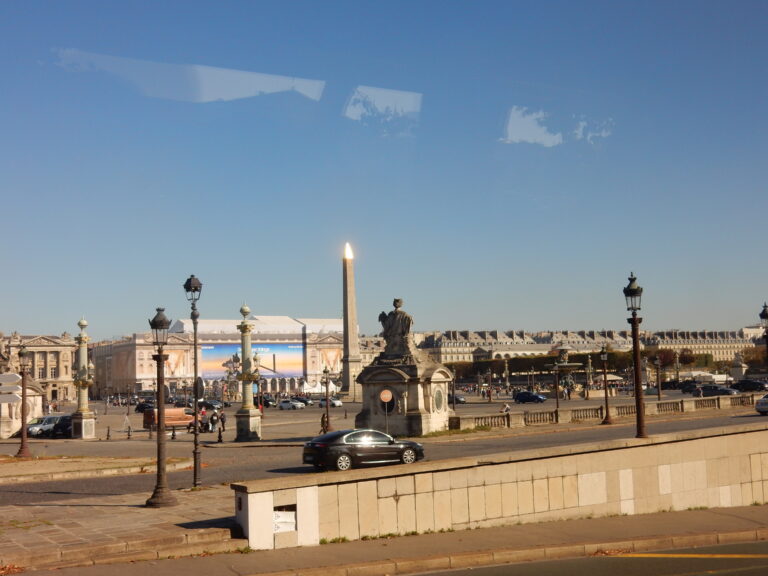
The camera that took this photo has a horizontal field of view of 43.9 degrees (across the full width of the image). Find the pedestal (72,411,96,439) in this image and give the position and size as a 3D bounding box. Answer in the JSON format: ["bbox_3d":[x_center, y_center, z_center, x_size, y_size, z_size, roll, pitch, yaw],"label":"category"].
[{"bbox_3d":[-22.687,10.362,72.161,1.350,2.023,1.350,-6,-7,35],"label":"pedestal"}]

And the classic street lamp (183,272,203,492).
[{"bbox_3d":[-6.335,3.103,32.065,0.630,7.097,0.630,-2,-6,0],"label":"classic street lamp"}]

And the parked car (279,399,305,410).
[{"bbox_3d":[-12.971,16.538,135.074,1.770,1.500,4.100,4,-8,-45],"label":"parked car"}]

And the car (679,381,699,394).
[{"bbox_3d":[40.219,12.724,122.000,4.400,1.580,1.820,-1,-6,-6],"label":"car"}]

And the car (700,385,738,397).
[{"bbox_3d":[39.994,12.548,114.176,4.650,1.470,1.820,-3,-6,8],"label":"car"}]

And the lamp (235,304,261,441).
[{"bbox_3d":[-8.370,5.212,58.500,1.250,8.300,1.250,-6,-7,38],"label":"lamp"}]

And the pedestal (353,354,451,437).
[{"bbox_3d":[1.289,6.914,62.379,4.500,5.212,4.500,-5,-6,27],"label":"pedestal"}]

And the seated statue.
[{"bbox_3d":[0.786,2.622,63.009,1.950,3.784,1.950,-5,-6,27],"label":"seated statue"}]

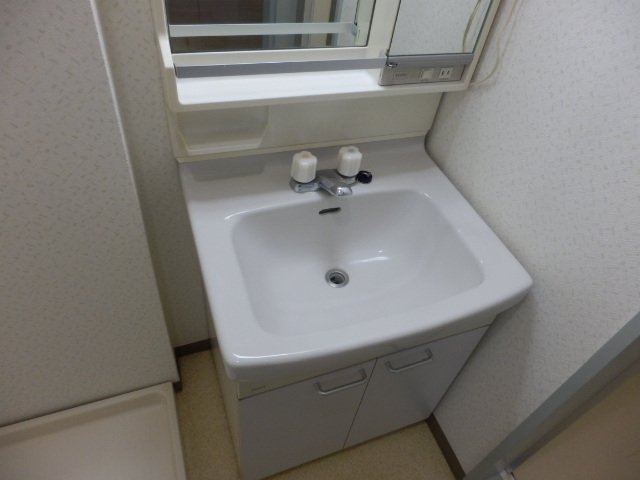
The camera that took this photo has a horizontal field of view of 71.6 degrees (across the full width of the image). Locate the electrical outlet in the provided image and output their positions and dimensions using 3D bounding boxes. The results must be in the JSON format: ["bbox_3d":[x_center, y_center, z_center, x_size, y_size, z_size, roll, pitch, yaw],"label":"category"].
[{"bbox_3d":[0.251,-0.336,0.888,0.031,0.025,0.010,-11,47,-18],"label":"electrical outlet"}]

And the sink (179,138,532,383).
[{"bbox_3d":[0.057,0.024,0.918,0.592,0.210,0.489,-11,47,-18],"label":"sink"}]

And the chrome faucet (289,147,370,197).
[{"bbox_3d":[0.028,-0.137,0.938,0.168,0.082,0.128,-11,47,-18],"label":"chrome faucet"}]

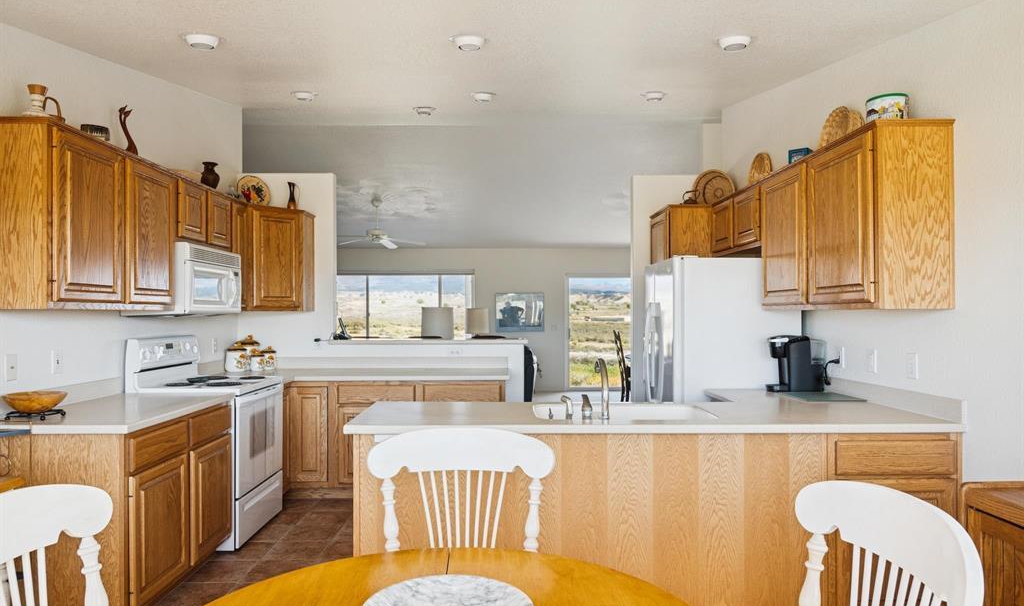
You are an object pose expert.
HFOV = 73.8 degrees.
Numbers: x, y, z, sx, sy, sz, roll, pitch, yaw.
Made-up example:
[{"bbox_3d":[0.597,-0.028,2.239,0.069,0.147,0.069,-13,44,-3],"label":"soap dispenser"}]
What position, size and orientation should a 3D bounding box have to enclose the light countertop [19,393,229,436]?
[{"bbox_3d":[-1.896,0.529,3.334,0.655,0.040,1.100,0,-1,0],"label":"light countertop"}]

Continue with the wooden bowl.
[{"bbox_3d":[-2.028,0.427,2.913,0.232,0.085,0.232,0,-1,0],"label":"wooden bowl"}]

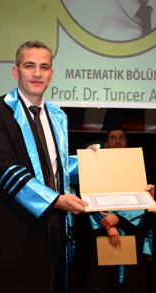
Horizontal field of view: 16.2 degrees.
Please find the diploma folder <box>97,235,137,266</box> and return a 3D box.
[{"bbox_3d":[0.318,0.846,4.450,0.315,0.235,0.012,-3,-5,1],"label":"diploma folder"}]

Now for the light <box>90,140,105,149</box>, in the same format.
[{"bbox_3d":[0.239,0.012,6.500,0.170,0.170,0.160,0,-7,0],"label":"light"}]

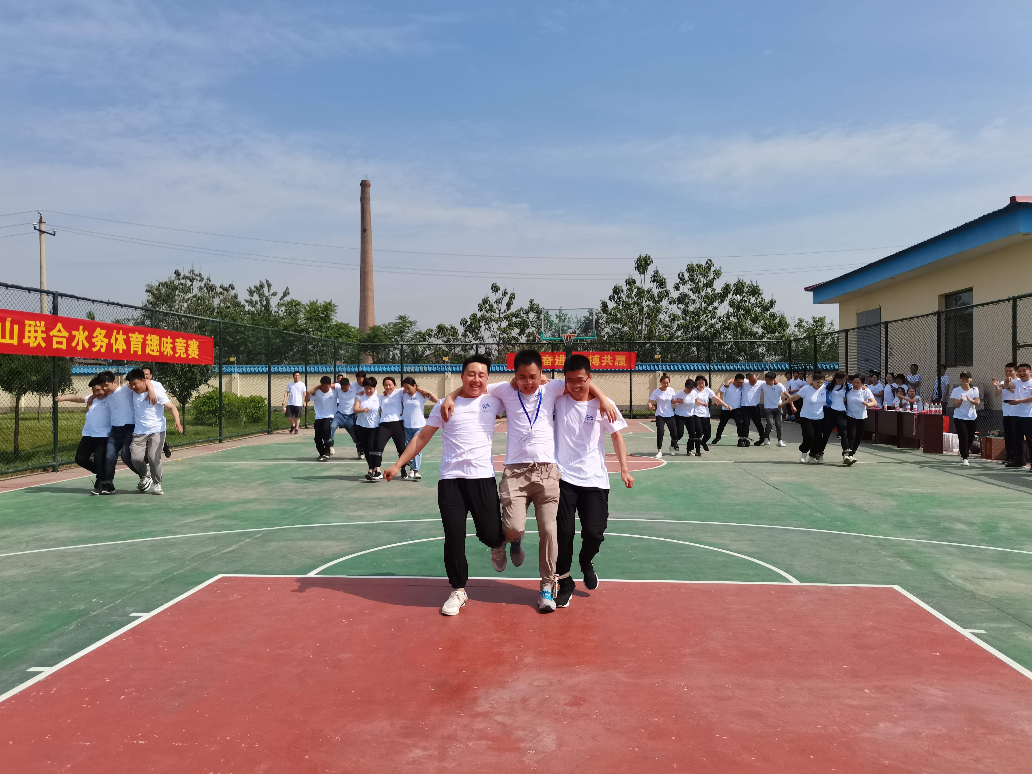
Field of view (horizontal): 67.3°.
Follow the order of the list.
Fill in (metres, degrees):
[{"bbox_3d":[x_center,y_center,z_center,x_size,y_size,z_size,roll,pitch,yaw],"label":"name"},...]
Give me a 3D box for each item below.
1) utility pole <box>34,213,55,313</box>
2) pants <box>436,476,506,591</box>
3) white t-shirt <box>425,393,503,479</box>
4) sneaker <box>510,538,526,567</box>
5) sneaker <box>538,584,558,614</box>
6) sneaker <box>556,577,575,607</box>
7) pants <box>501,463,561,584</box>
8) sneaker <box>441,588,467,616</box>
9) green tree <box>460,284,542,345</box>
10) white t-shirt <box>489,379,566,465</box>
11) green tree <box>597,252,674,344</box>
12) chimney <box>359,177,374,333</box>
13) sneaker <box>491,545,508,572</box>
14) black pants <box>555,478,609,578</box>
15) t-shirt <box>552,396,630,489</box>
[{"bbox_3d":[-23.464,-3.769,38.448,0.350,9.800,1.600,0,1,0],"label":"utility pole"},{"bbox_3d":[-0.293,0.921,5.070,0.425,0.765,0.490,0,0,0],"label":"pants"},{"bbox_3d":[-0.321,0.308,4.900,0.500,0.560,0.300,0,6,-1],"label":"white t-shirt"},{"bbox_3d":[0.014,1.129,5.440,0.105,0.275,0.115,0,-20,0],"label":"sneaker"},{"bbox_3d":[0.205,1.349,5.000,0.108,0.120,0.280,0,0,0],"label":"sneaker"},{"bbox_3d":[0.312,1.344,5.059,0.105,0.120,0.285,0,1,13],"label":"sneaker"},{"bbox_3d":[0.089,0.875,5.020,0.390,0.820,0.420,0,1,0],"label":"pants"},{"bbox_3d":[-0.378,1.352,4.919,0.108,0.112,0.285,0,1,16],"label":"sneaker"},{"bbox_3d":[-0.885,-2.407,46.000,4.700,7.100,4.500,0,0,0],"label":"green tree"},{"bbox_3d":[0.075,0.225,4.970,0.490,0.550,0.300,0,6,0],"label":"white t-shirt"},{"bbox_3d":[5.856,-2.764,37.960,3.900,7.600,3.900,0,1,0],"label":"green tree"},{"bbox_3d":[-24.650,-17.014,127.817,2.900,34.400,2.900,0,1,0],"label":"chimney"},{"bbox_3d":[-0.118,1.149,5.400,0.108,0.275,0.115,0,-22,0],"label":"sneaker"},{"bbox_3d":[0.431,0.921,5.090,0.355,0.760,0.430,0,0,3],"label":"black pants"},{"bbox_3d":[0.466,0.354,5.000,0.510,0.610,0.290,-1,6,3],"label":"t-shirt"}]

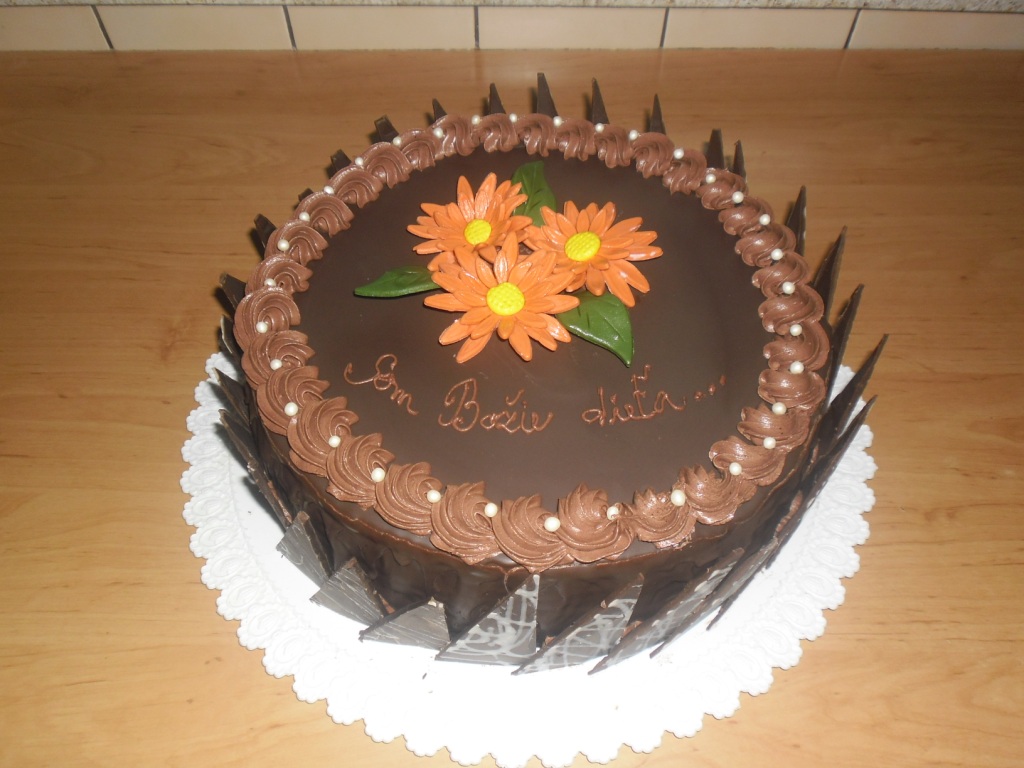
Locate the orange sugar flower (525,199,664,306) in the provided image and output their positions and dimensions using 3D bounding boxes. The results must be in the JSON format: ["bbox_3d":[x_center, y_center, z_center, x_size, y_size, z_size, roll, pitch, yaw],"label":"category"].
[{"bbox_3d":[0.039,-0.062,0.377,0.065,0.023,0.067,-1,54,0],"label":"orange sugar flower"}]

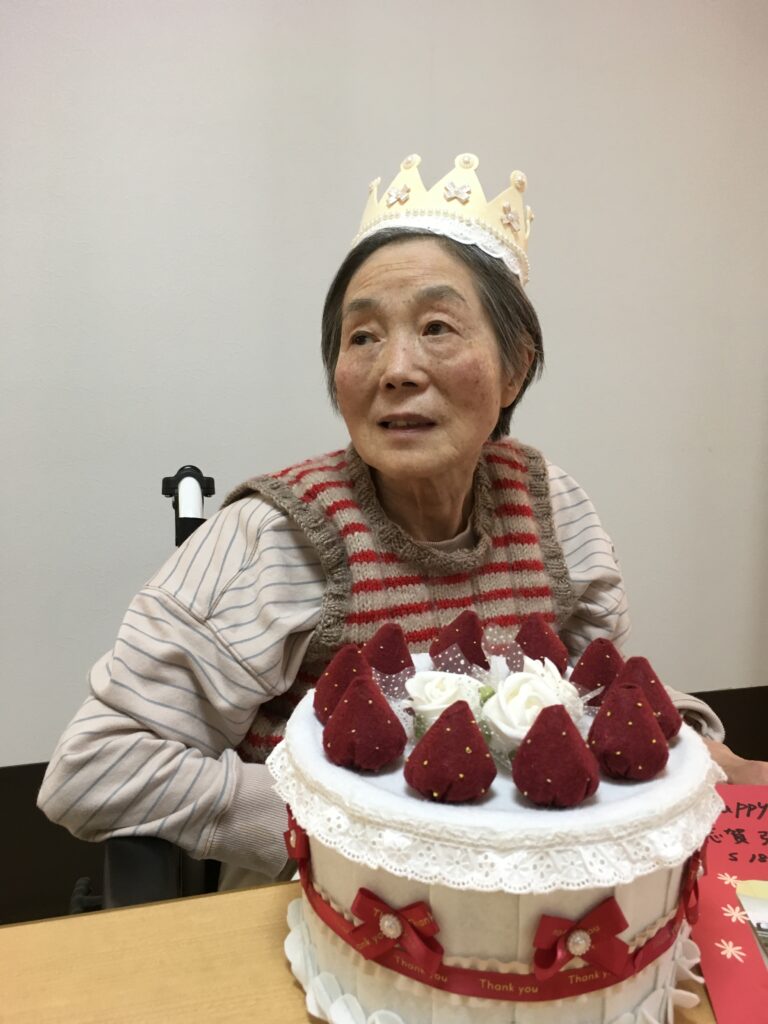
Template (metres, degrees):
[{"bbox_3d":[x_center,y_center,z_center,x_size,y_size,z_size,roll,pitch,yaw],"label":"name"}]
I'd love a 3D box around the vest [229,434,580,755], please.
[{"bbox_3d":[0.006,0.148,0.803,0.330,0.435,0.240,-1,9,-18],"label":"vest"}]

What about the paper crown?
[{"bbox_3d":[0.052,-0.233,0.750,0.157,0.086,0.157,7,-15,19],"label":"paper crown"}]

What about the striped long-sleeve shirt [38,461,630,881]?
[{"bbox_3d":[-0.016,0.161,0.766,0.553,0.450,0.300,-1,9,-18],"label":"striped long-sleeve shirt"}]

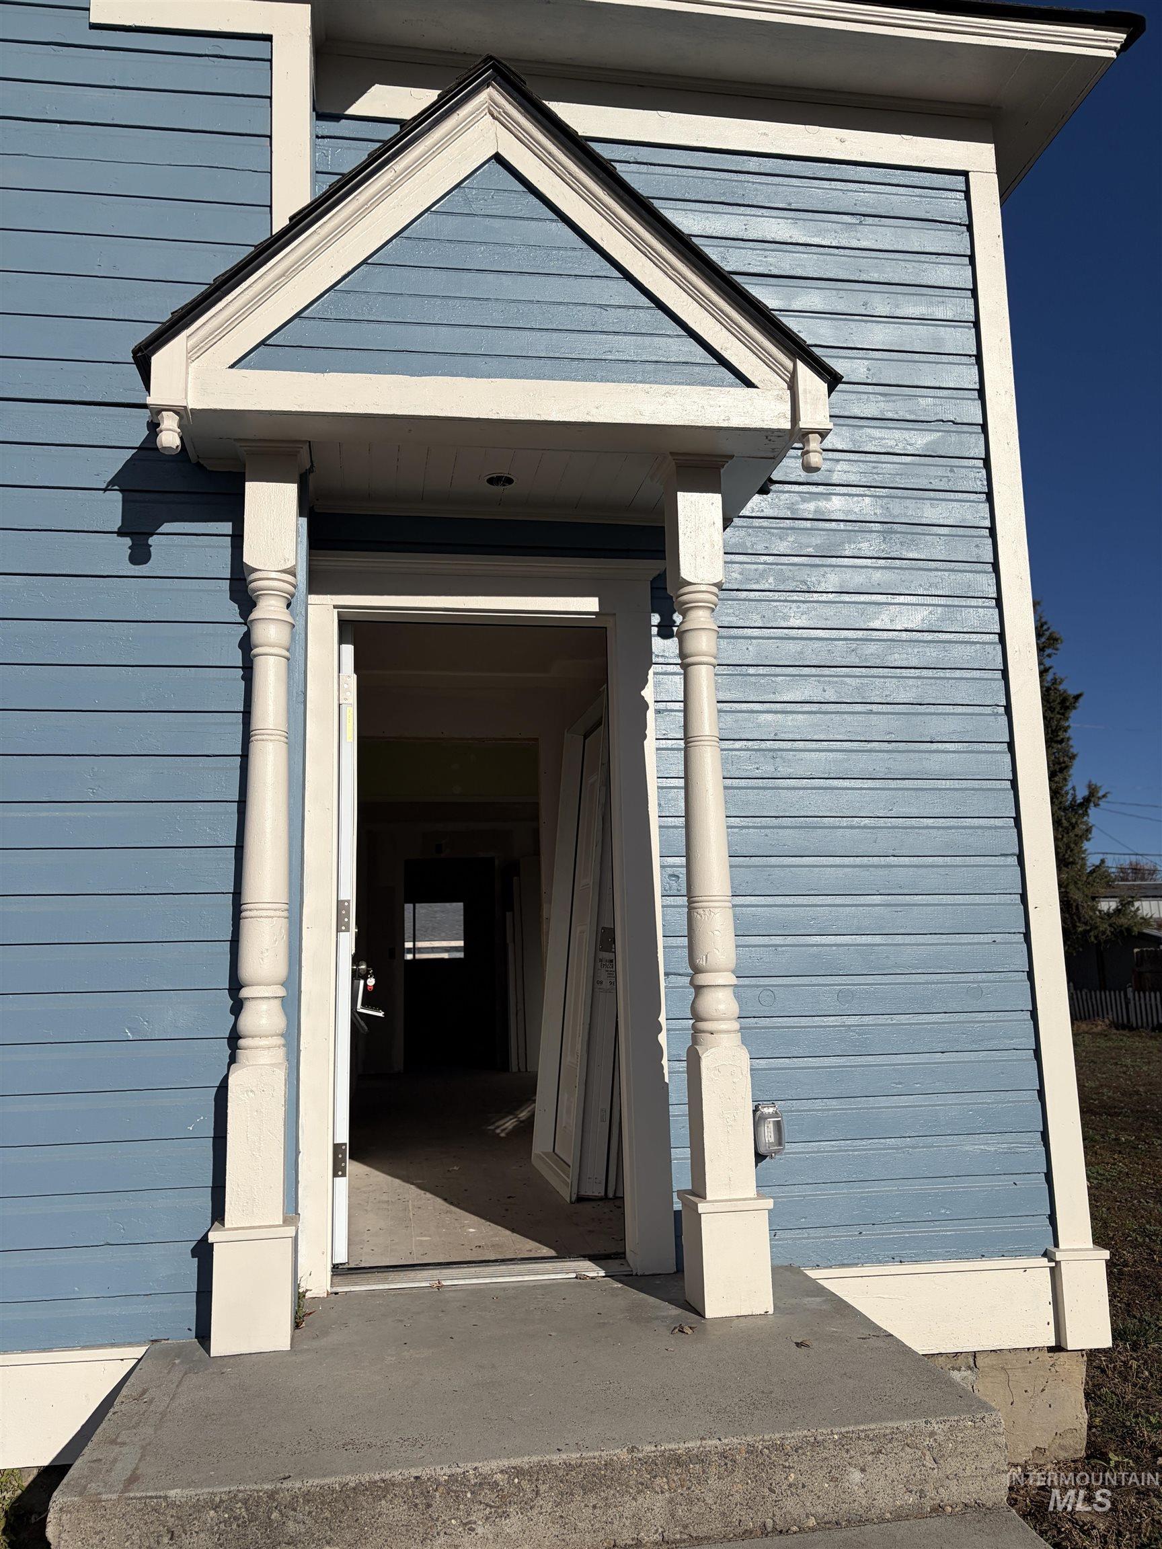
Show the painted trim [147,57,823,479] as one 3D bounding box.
[{"bbox_3d":[-0.274,-1.382,3.604,1.915,1.194,0.813,0,-9,-8],"label":"painted trim"}]

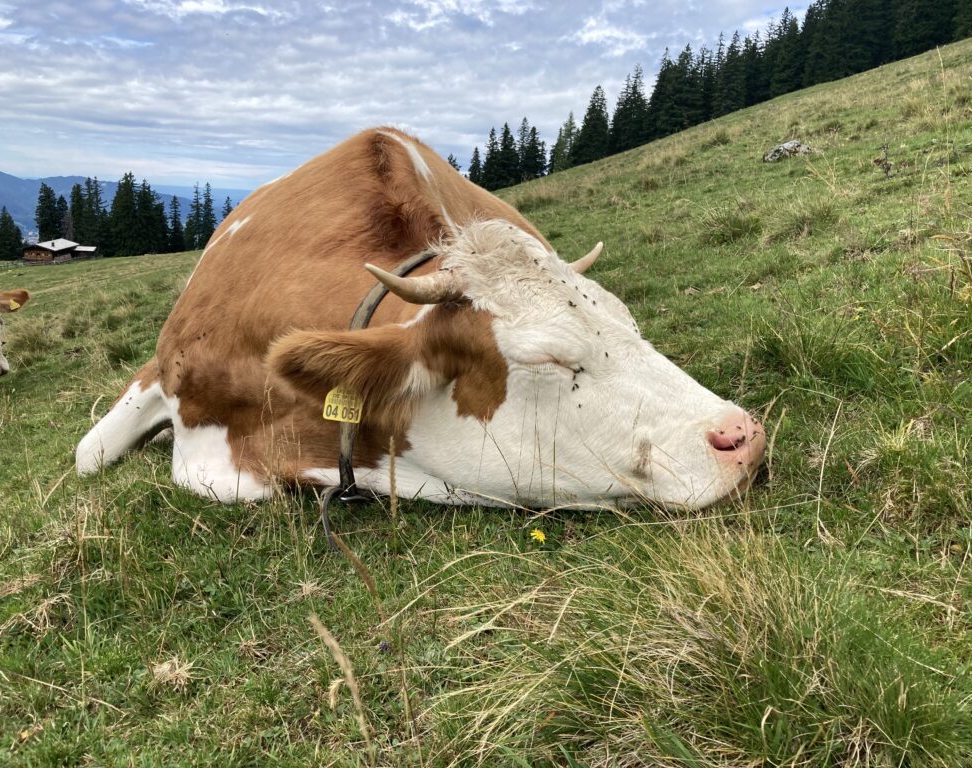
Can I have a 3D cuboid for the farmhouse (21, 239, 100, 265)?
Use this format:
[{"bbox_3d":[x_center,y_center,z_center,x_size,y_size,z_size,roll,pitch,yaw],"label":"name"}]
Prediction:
[{"bbox_3d":[-111.837,-35.051,219.026,13.078,5.300,19.905,0,14,-10],"label":"farmhouse"}]

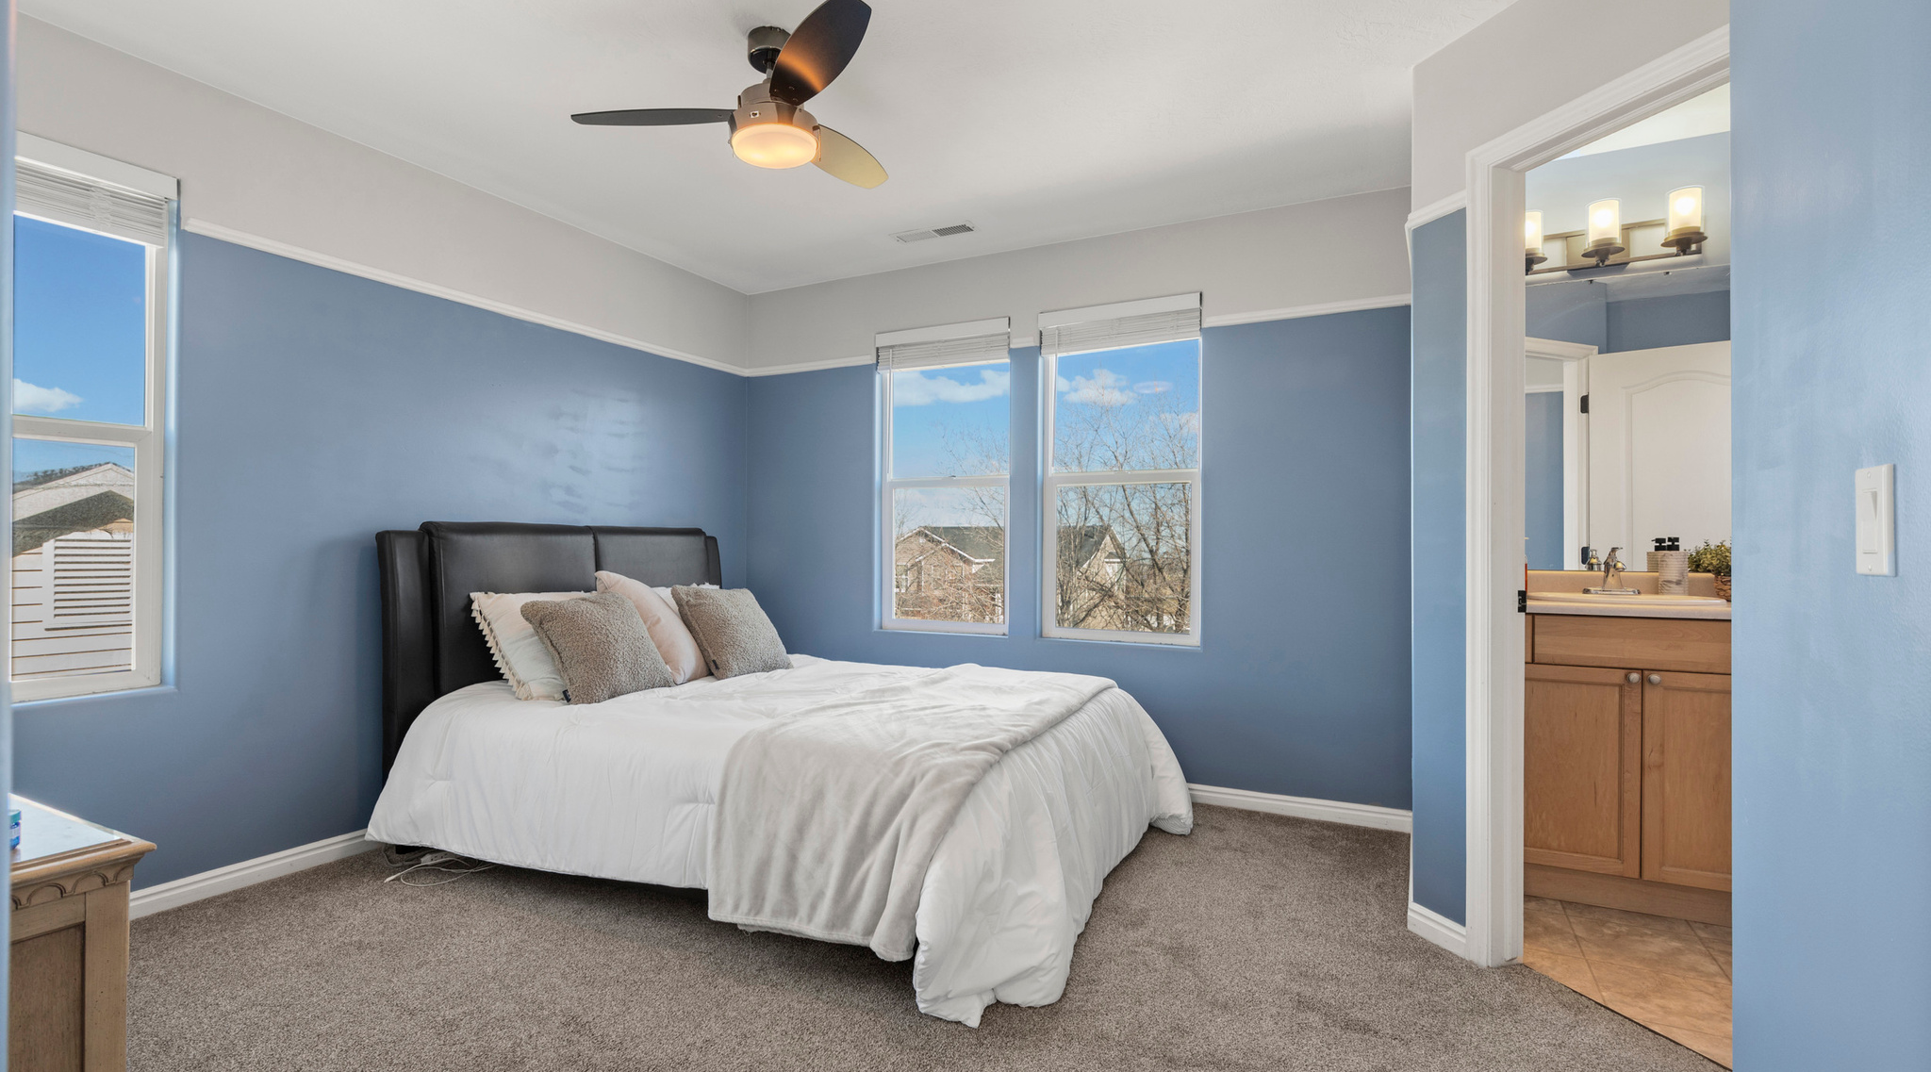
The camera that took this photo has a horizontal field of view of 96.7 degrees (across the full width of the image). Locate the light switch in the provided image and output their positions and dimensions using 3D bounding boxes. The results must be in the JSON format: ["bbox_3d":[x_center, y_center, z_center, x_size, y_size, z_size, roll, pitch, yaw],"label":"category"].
[{"bbox_3d":[0.948,-0.015,0.895,0.009,0.114,0.070,0,-1,27],"label":"light switch"}]

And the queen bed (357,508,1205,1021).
[{"bbox_3d":[-0.589,0.533,3.098,2.440,1.140,1.690,0,-1,27],"label":"queen bed"}]

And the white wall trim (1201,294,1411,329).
[{"bbox_3d":[1.343,-0.899,3.436,0.775,0.045,0.020,0,-1,27],"label":"white wall trim"}]

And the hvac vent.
[{"bbox_3d":[-0.129,-1.317,3.758,0.385,0.014,0.145,0,-1,27],"label":"hvac vent"}]

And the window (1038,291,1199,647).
[{"bbox_3d":[0.681,-0.277,3.808,0.730,1.490,0.100,0,-1,27],"label":"window"}]

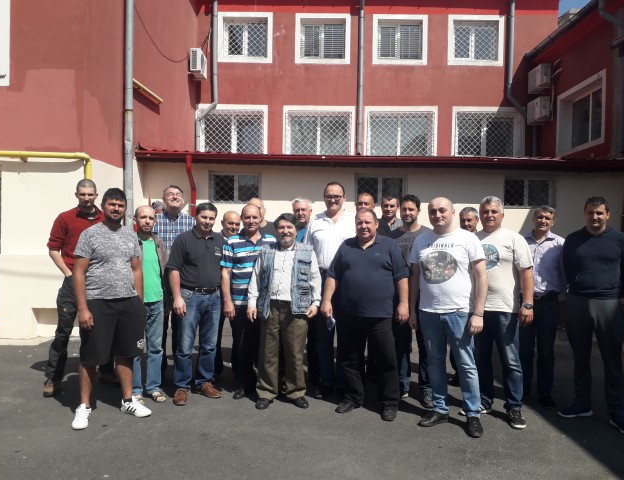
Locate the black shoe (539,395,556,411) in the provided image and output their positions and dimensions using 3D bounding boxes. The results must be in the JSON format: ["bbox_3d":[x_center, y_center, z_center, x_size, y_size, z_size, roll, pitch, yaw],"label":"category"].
[{"bbox_3d":[2.051,1.372,4.368,0.108,0.115,0.290,1,1,12],"label":"black shoe"}]

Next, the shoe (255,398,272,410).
[{"bbox_3d":[-0.377,1.338,4.234,0.108,0.115,0.290,1,1,15],"label":"shoe"}]

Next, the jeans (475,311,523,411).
[{"bbox_3d":[1.528,0.924,4.100,0.420,0.920,0.320,2,1,33],"label":"jeans"}]

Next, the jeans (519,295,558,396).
[{"bbox_3d":[2.010,0.927,4.430,0.360,0.910,0.260,2,2,28],"label":"jeans"}]

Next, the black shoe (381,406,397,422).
[{"bbox_3d":[0.638,1.358,4.034,0.108,0.115,0.290,1,1,15],"label":"black shoe"}]

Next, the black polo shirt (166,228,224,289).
[{"bbox_3d":[-1.018,0.168,4.400,0.490,0.540,0.280,1,1,-21],"label":"black polo shirt"}]

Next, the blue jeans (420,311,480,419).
[{"bbox_3d":[1.061,0.905,3.880,0.440,0.900,0.330,1,1,22],"label":"blue jeans"}]

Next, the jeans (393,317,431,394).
[{"bbox_3d":[0.897,0.938,4.500,0.420,0.880,0.320,1,1,12],"label":"jeans"}]

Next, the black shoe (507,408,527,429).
[{"bbox_3d":[1.610,1.383,3.960,0.105,0.120,0.290,1,1,11],"label":"black shoe"}]

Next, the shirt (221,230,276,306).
[{"bbox_3d":[-0.556,0.256,4.480,0.500,0.680,0.270,1,1,-7],"label":"shirt"}]

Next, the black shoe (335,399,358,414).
[{"bbox_3d":[0.305,1.352,4.186,0.290,0.115,0.105,0,1,-44],"label":"black shoe"}]

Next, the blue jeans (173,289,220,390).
[{"bbox_3d":[-1.014,0.868,4.420,0.390,0.870,0.280,0,1,-20],"label":"blue jeans"}]

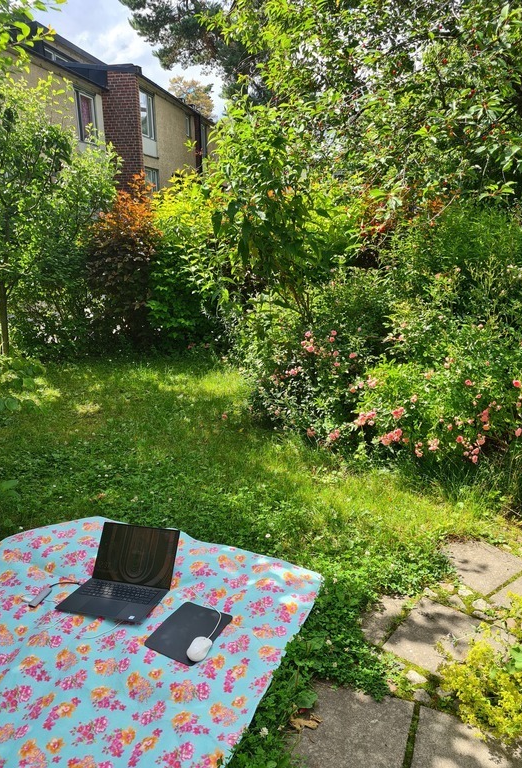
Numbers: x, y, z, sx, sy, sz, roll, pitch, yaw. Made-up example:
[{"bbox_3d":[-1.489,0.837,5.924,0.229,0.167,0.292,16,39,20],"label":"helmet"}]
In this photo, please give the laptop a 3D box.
[{"bbox_3d":[-0.526,0.703,2.178,0.344,0.207,0.338,2,12,18],"label":"laptop"}]

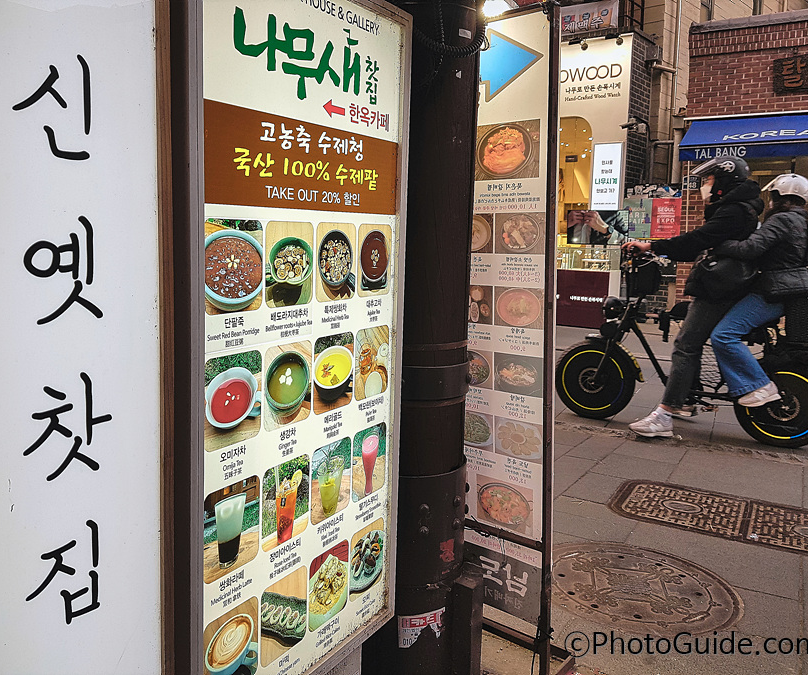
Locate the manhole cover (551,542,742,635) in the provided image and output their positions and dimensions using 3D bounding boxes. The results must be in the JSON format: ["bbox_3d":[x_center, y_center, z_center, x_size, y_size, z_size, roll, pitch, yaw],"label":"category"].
[{"bbox_3d":[0.802,0.882,2.382,0.690,0.040,0.690,1,6,0],"label":"manhole cover"}]

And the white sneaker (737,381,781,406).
[{"bbox_3d":[2.146,0.342,4.082,0.265,0.115,0.100,-16,0,28],"label":"white sneaker"}]

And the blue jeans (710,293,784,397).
[{"bbox_3d":[2.189,0.018,4.218,0.480,0.650,0.480,5,9,26],"label":"blue jeans"}]

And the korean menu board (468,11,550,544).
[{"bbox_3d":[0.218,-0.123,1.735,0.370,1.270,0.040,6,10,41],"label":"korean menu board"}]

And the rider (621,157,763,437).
[{"bbox_3d":[1.842,-0.261,4.376,0.800,1.760,0.650,5,9,26],"label":"rider"}]

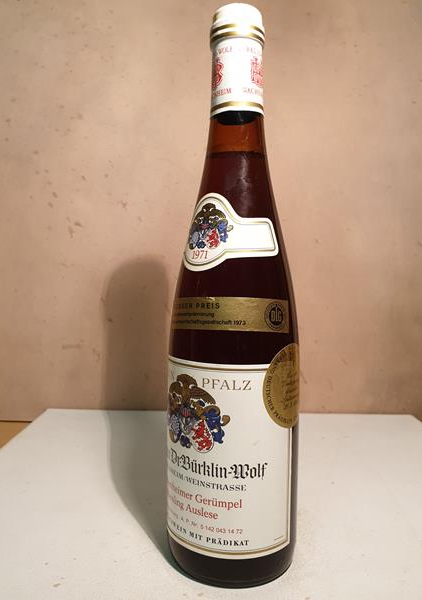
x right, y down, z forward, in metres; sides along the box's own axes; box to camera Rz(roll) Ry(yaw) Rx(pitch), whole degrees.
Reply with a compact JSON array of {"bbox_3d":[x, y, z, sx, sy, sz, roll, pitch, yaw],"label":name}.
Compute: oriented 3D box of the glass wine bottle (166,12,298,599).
[{"bbox_3d":[0.014,-0.006,0.268,0.078,0.317,0.078,1,2,0],"label":"glass wine bottle"}]

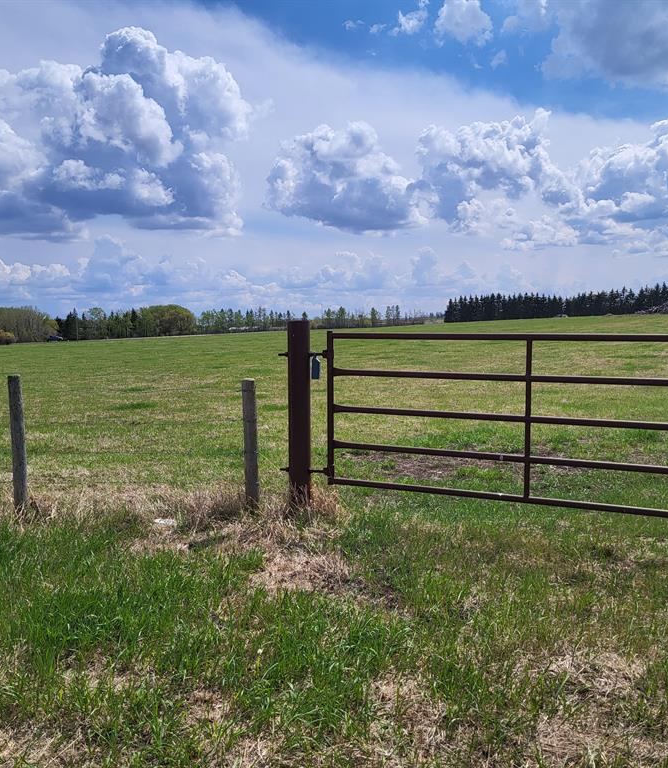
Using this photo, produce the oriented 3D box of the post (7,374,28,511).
[{"bbox_3d":[-2.734,0.519,6.648,0.112,1.174,0.112,-1,4,0],"label":"post"}]

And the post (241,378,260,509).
[{"bbox_3d":[-0.724,0.526,6.649,0.112,1.133,0.112,-1,4,0],"label":"post"}]

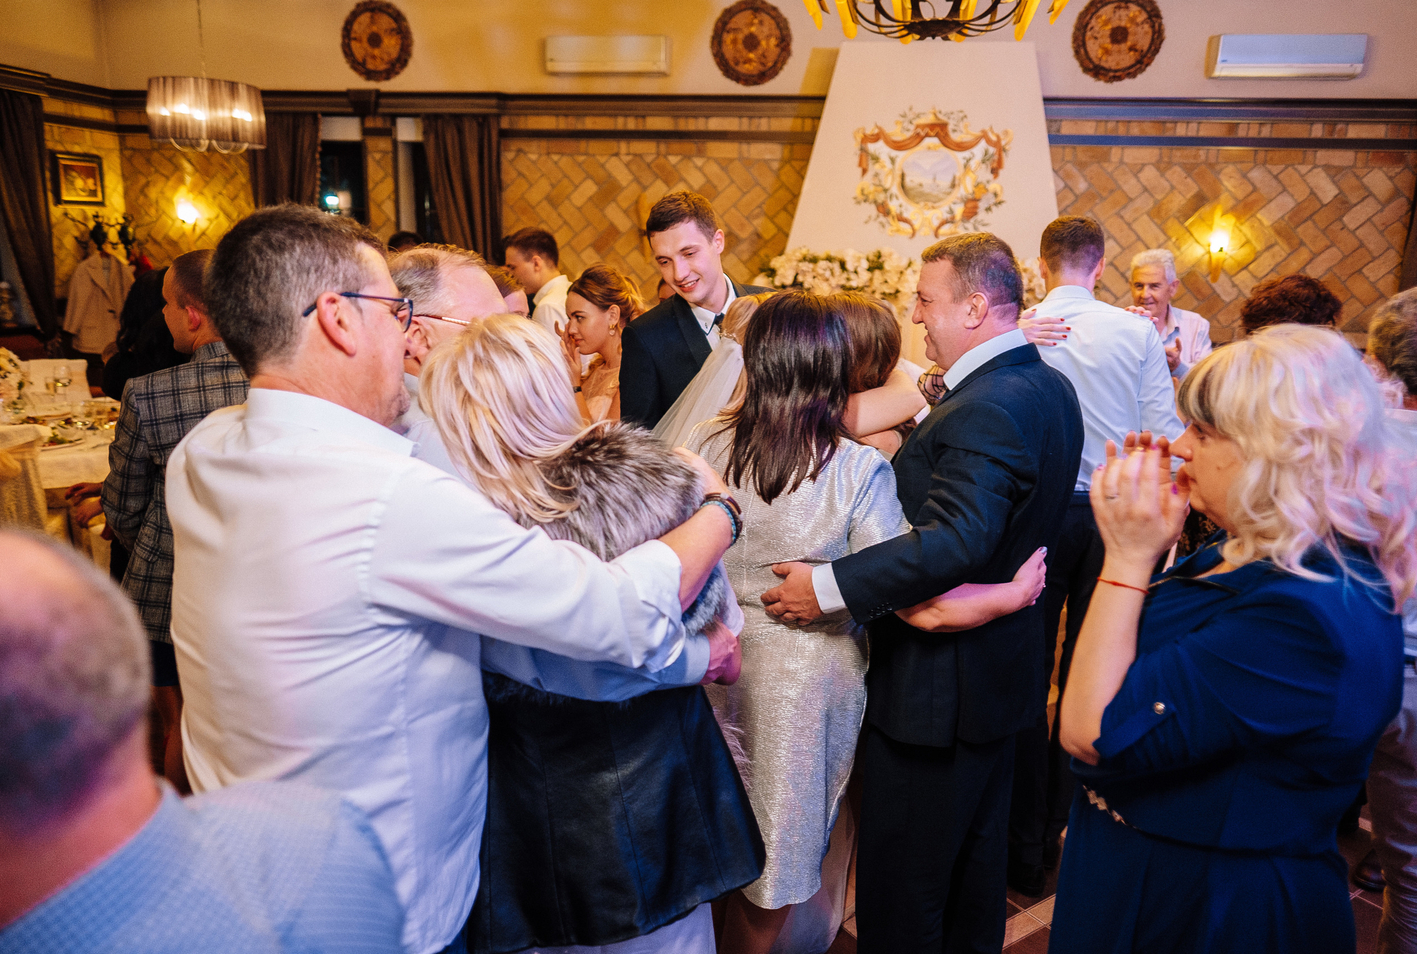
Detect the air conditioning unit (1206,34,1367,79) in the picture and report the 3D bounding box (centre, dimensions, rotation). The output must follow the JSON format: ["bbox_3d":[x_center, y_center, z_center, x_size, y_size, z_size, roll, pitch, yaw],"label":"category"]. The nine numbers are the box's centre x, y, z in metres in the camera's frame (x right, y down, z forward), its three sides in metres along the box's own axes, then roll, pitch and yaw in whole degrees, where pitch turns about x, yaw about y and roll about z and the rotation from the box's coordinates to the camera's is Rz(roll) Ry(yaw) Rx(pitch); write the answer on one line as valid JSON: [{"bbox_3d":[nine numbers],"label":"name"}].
[{"bbox_3d":[3.946,-2.874,6.542,0.913,0.259,0.210,4,14,8],"label":"air conditioning unit"}]

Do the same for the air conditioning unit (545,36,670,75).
[{"bbox_3d":[-0.752,-3.177,7.204,0.911,0.256,0.210,4,14,8],"label":"air conditioning unit"}]

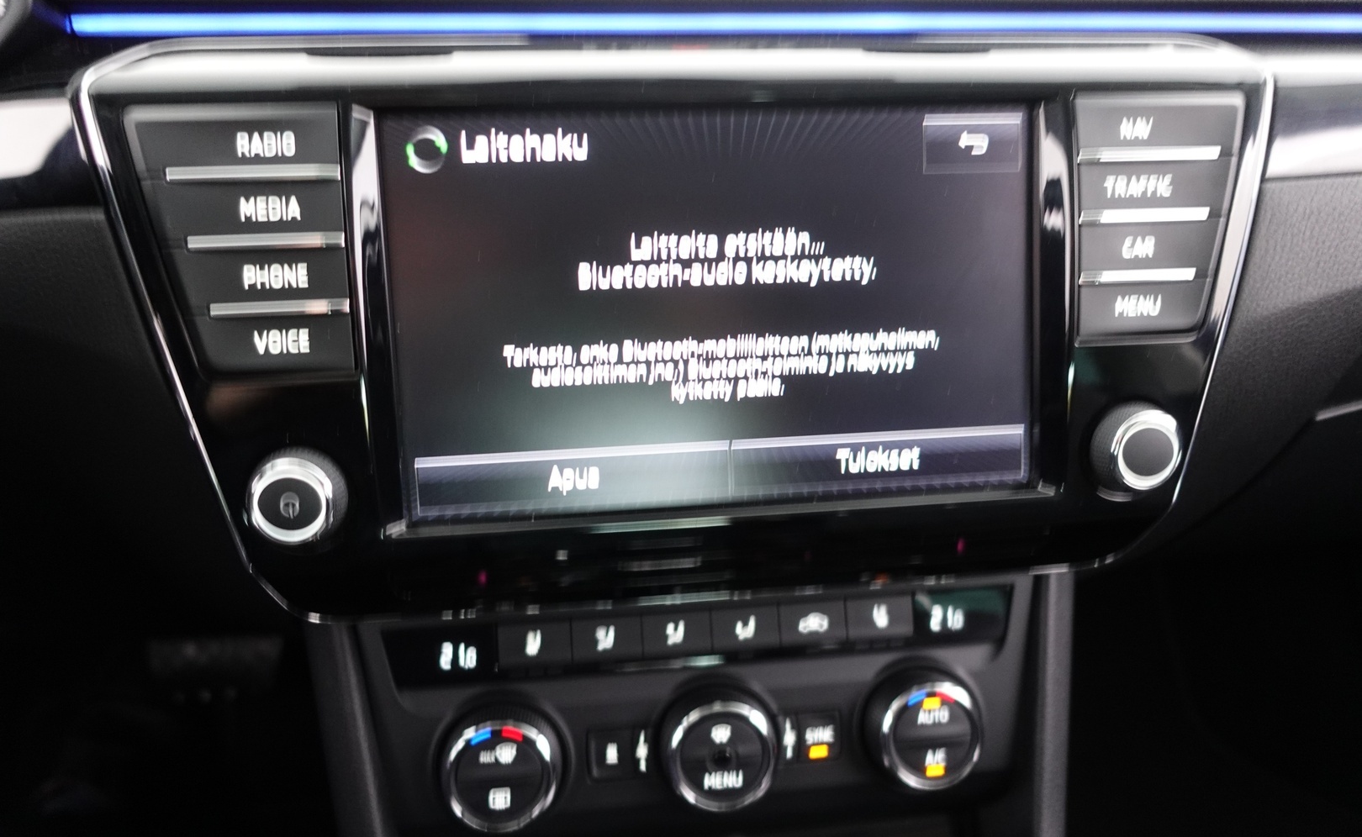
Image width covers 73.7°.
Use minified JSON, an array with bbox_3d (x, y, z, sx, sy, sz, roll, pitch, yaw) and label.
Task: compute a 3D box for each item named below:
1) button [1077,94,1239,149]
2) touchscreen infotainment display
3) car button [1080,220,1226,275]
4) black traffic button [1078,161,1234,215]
[{"bbox_3d":[0.133,-0.082,0.255,0.051,0.016,0.006,-3,5,-7],"label":"button"},{"bbox_3d":[0.012,-0.030,0.250,0.175,0.106,0.008,-3,5,-7],"label":"touchscreen infotainment display"},{"bbox_3d":[0.132,-0.048,0.258,0.043,0.016,0.006,-3,5,-7],"label":"car button"},{"bbox_3d":[0.133,-0.065,0.257,0.047,0.015,0.006,-3,5,-7],"label":"black traffic button"}]

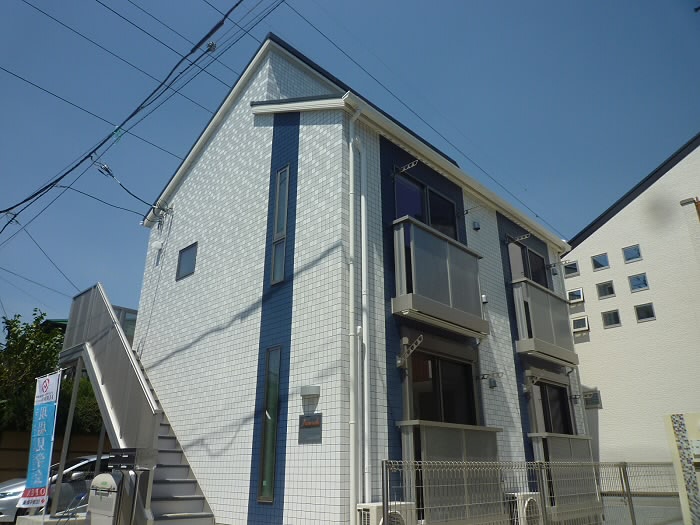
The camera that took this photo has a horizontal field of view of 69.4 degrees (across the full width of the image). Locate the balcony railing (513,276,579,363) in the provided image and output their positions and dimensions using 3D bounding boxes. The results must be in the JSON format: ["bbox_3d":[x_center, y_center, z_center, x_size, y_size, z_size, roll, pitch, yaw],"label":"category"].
[{"bbox_3d":[3.861,1.231,9.985,0.332,1.387,2.020,-20,-29,40],"label":"balcony railing"}]

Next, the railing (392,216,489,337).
[{"bbox_3d":[1.384,0.283,7.568,0.332,1.377,1.980,-20,-29,40],"label":"railing"}]

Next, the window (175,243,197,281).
[{"bbox_3d":[-2.969,-0.004,9.235,0.653,0.618,0.080,-20,-29,40],"label":"window"}]

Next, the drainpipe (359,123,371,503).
[{"bbox_3d":[0.194,0.427,6.368,0.070,4.995,0.070,-20,-29,40],"label":"drainpipe"}]

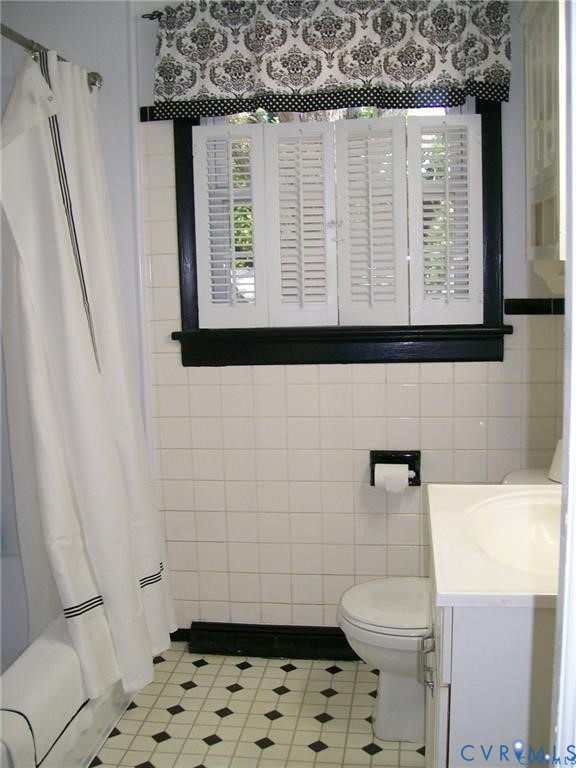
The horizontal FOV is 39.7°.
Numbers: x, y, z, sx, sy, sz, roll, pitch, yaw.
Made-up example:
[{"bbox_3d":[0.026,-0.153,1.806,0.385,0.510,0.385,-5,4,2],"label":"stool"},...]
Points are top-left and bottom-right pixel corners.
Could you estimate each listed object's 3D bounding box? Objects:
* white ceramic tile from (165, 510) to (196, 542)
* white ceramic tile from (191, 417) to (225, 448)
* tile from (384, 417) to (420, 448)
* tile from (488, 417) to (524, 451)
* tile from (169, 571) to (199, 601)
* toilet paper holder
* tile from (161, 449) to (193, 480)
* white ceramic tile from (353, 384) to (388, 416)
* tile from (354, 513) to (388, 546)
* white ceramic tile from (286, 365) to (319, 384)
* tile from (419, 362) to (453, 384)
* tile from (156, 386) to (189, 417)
[{"bbox_3d":[-0.373,0.493,2.779,0.105,0.108,0.009,0,7,7],"label":"white ceramic tile"},{"bbox_3d":[-0.274,0.167,2.726,0.108,0.108,0.009,-1,7,8],"label":"white ceramic tile"},{"bbox_3d":[0.380,0.163,2.642,0.109,0.108,0.009,0,7,8],"label":"tile"},{"bbox_3d":[0.705,0.160,2.580,0.108,0.108,0.010,0,9,8],"label":"tile"},{"bbox_3d":[-0.367,0.715,2.824,0.109,0.108,0.009,0,7,8],"label":"tile"},{"bbox_3d":[0.355,0.282,2.629,0.164,0.119,0.075,0,7,7],"label":"toilet paper holder"},{"bbox_3d":[-0.377,0.276,2.742,0.108,0.108,0.010,0,9,8],"label":"tile"},{"bbox_3d":[0.267,0.052,2.628,0.108,0.108,0.010,-1,8,8],"label":"white ceramic tile"},{"bbox_3d":[0.279,0.487,2.690,0.108,0.108,0.010,-1,8,8],"label":"tile"},{"bbox_3d":[0.047,-0.032,2.636,0.108,0.066,0.009,0,8,8],"label":"white ceramic tile"},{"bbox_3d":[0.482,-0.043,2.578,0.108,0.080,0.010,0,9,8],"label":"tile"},{"bbox_3d":[-0.386,0.059,2.728,0.108,0.108,0.009,-1,7,8],"label":"tile"}]

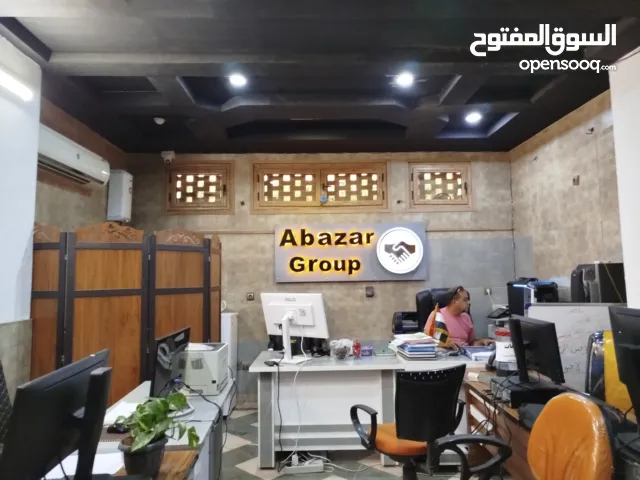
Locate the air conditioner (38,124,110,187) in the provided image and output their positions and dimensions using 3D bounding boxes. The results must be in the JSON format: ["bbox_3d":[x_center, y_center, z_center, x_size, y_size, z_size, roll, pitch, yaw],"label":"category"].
[{"bbox_3d":[-2.048,-0.656,3.564,0.220,0.310,1.100,-1,-5,-1],"label":"air conditioner"}]

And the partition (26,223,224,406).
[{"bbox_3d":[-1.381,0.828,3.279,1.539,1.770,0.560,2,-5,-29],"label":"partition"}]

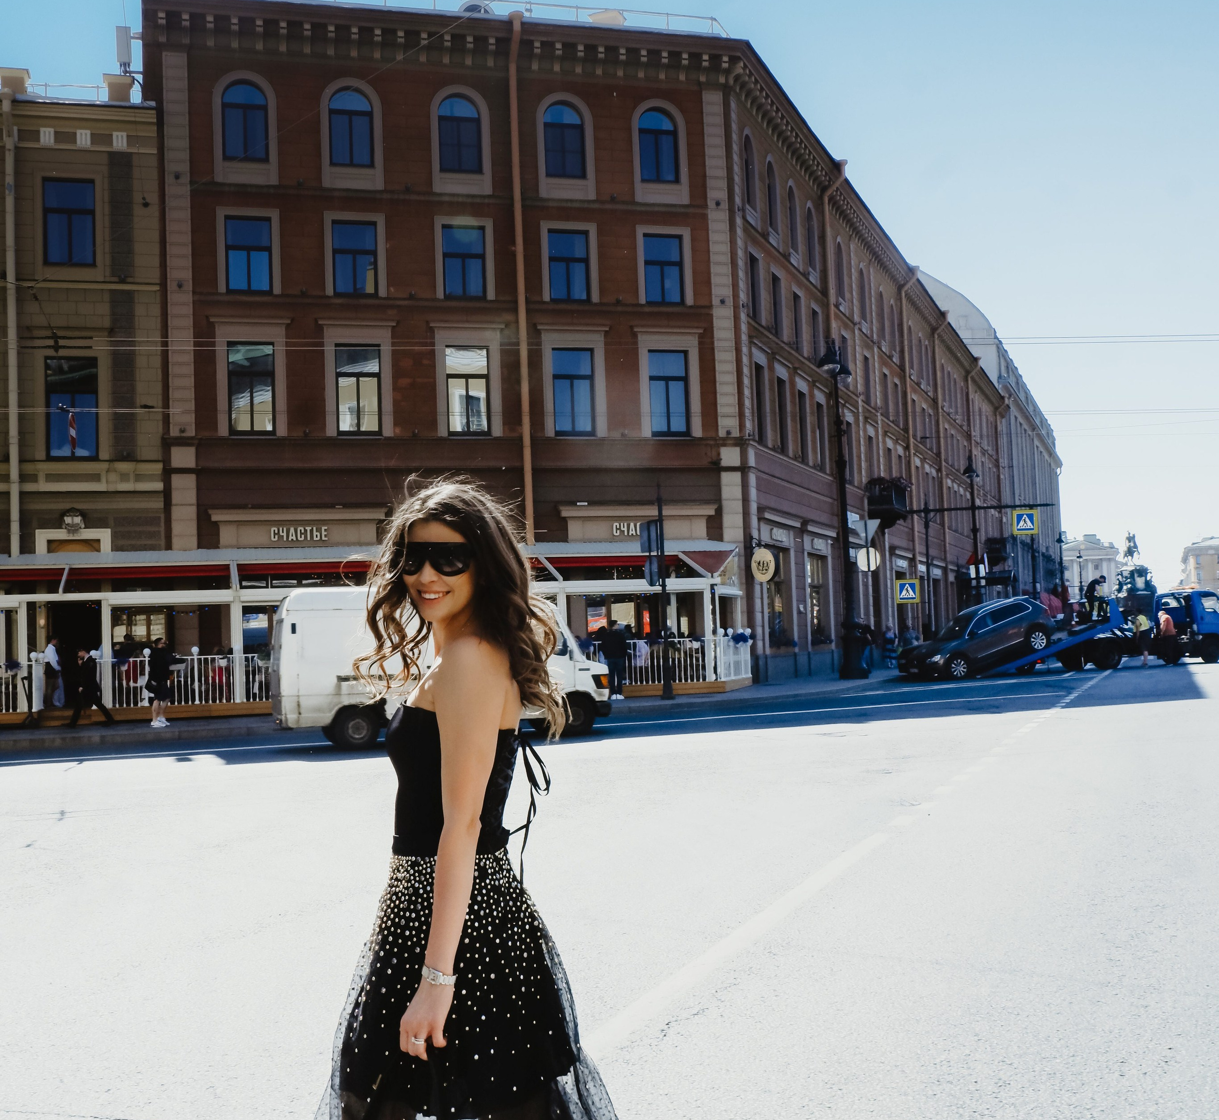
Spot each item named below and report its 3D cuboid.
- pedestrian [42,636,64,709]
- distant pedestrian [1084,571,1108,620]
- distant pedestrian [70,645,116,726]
[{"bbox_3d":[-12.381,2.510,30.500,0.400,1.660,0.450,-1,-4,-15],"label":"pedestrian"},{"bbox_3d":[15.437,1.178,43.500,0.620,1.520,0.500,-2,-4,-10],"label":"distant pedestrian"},{"bbox_3d":[-10.413,2.559,27.600,0.850,1.580,0.500,-2,-4,-10],"label":"distant pedestrian"}]

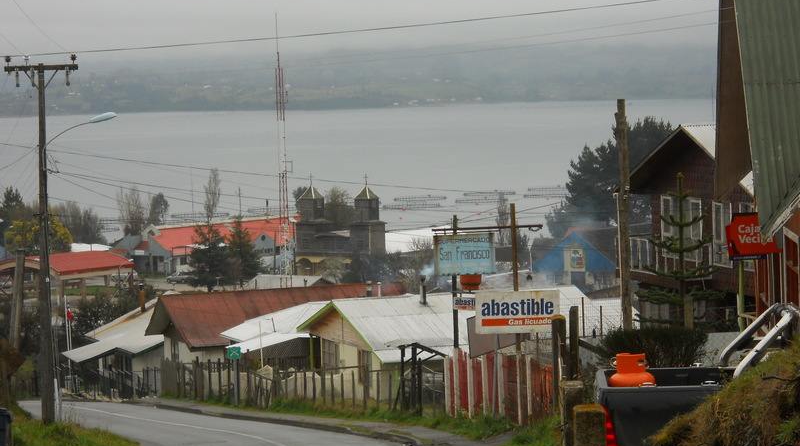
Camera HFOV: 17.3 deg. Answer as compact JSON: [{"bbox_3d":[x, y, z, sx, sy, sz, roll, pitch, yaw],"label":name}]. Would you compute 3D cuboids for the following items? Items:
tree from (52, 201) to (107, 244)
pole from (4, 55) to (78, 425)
[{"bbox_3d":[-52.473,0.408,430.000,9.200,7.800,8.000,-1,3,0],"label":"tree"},{"bbox_3d":[-9.553,0.445,71.000,2.000,9.950,0.400,-1,3,0],"label":"pole"}]

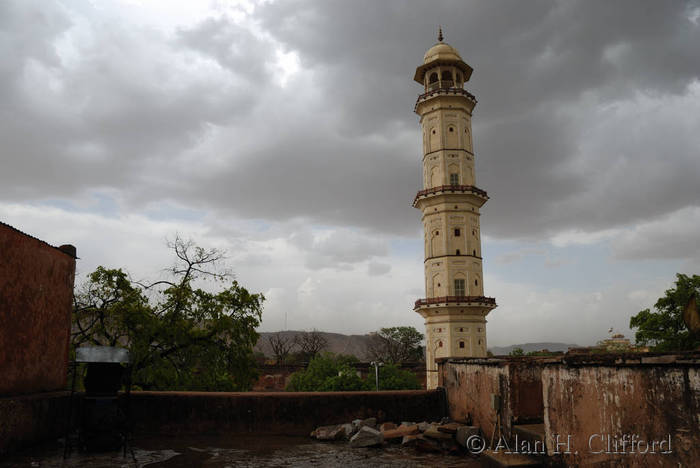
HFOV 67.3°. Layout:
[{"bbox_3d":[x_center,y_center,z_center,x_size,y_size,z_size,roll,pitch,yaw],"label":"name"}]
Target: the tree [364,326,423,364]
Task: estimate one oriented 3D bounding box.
[{"bbox_3d":[6.286,18.855,75.682,8.960,10.920,8.500,0,-14,0],"label":"tree"}]

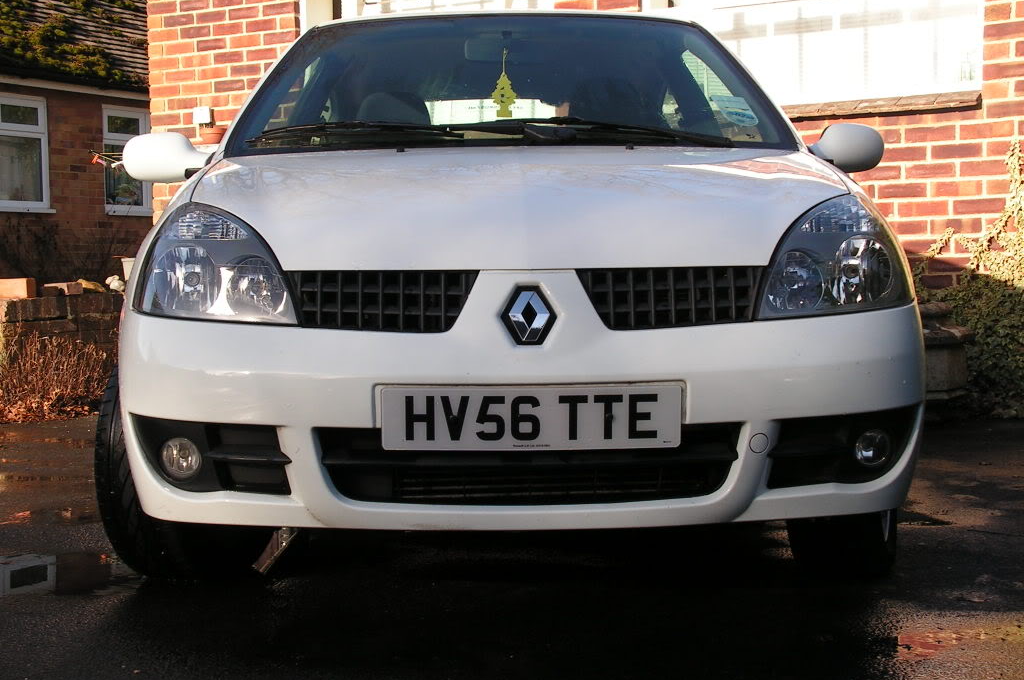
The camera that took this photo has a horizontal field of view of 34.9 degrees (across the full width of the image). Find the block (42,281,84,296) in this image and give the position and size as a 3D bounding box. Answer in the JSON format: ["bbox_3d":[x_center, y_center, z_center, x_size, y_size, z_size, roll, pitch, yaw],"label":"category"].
[{"bbox_3d":[-2.511,-0.285,9.100,0.215,0.068,0.105,1,3,35],"label":"block"}]

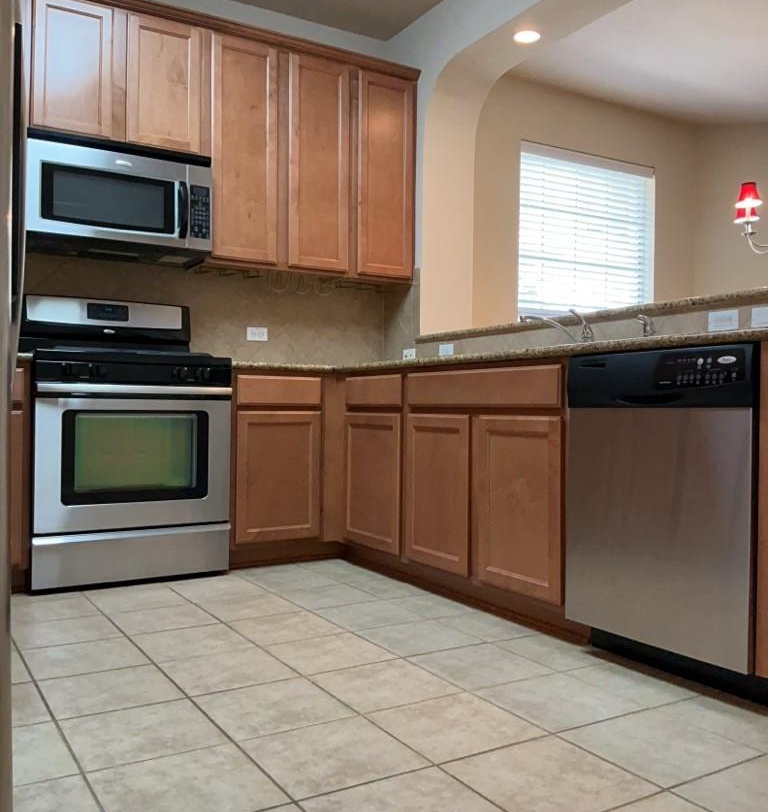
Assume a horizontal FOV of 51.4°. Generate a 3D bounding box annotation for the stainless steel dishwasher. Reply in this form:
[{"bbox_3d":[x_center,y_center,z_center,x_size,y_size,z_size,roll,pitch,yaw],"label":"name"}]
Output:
[{"bbox_3d":[0.960,0.255,2.272,0.600,0.791,0.606,1,0,-31],"label":"stainless steel dishwasher"}]

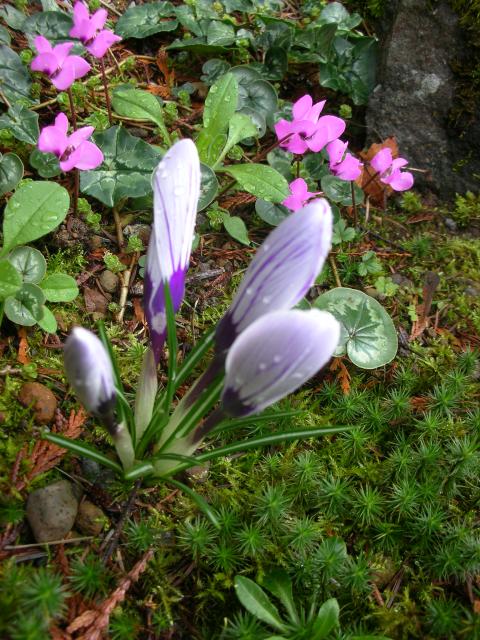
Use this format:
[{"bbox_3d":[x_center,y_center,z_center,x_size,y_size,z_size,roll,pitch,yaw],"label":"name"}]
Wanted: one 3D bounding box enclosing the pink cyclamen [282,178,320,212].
[{"bbox_3d":[0.029,-0.057,0.305,0.016,0.018,0.019,37,58,28],"label":"pink cyclamen"}]

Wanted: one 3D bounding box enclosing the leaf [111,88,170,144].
[{"bbox_3d":[-0.057,-0.117,0.372,0.019,0.006,0.040,-43,76,-14],"label":"leaf"}]

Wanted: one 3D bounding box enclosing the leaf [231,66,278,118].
[{"bbox_3d":[0.013,-0.146,0.423,0.026,0.007,0.034,9,86,2],"label":"leaf"}]

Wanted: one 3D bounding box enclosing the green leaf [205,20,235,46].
[{"bbox_3d":[-0.014,-0.206,0.467,0.017,0.006,0.015,44,84,5],"label":"green leaf"}]

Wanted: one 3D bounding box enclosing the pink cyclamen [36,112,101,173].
[{"bbox_3d":[-0.082,-0.086,0.312,0.028,0.022,0.022,-29,54,-24],"label":"pink cyclamen"}]

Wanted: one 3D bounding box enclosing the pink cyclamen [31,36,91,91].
[{"bbox_3d":[-0.114,-0.163,0.411,0.032,0.022,0.025,9,51,7],"label":"pink cyclamen"}]

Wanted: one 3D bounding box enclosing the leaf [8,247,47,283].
[{"bbox_3d":[-0.111,-0.029,0.338,0.019,0.005,0.018,1,72,-10],"label":"leaf"}]

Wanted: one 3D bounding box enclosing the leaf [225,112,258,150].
[{"bbox_3d":[0.002,-0.114,0.389,0.017,0.006,0.020,42,81,8],"label":"leaf"}]

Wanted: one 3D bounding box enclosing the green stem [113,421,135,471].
[{"bbox_3d":[-0.041,0.046,0.232,0.006,0.031,0.006,0,51,0],"label":"green stem"}]

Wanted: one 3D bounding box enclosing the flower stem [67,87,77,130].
[{"bbox_3d":[-0.112,-0.141,0.429,0.004,0.033,0.004,-13,51,-10],"label":"flower stem"}]

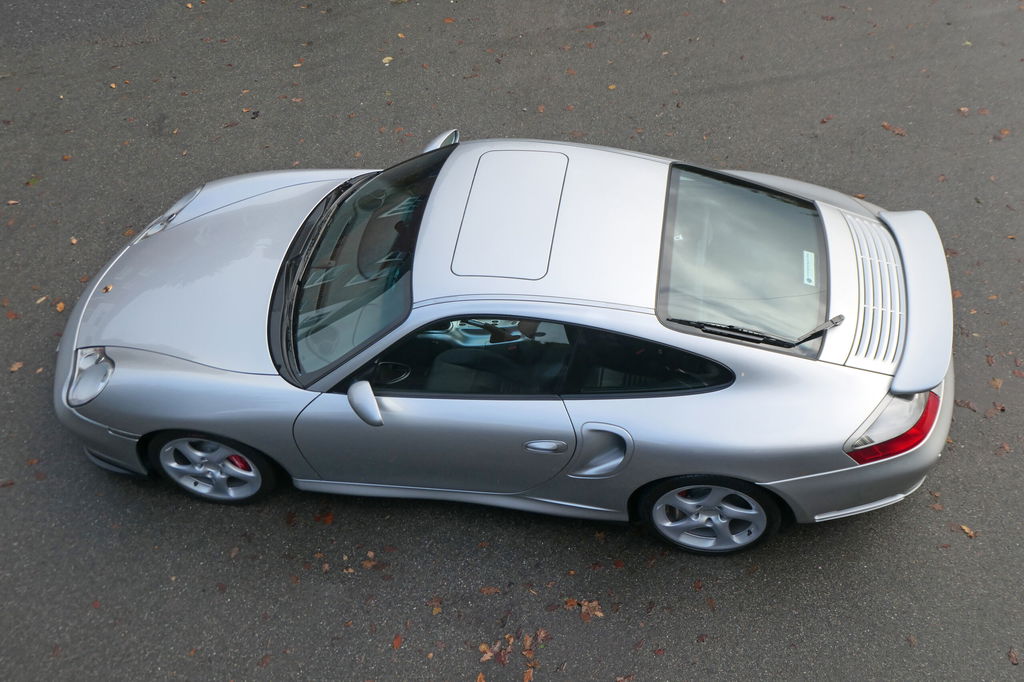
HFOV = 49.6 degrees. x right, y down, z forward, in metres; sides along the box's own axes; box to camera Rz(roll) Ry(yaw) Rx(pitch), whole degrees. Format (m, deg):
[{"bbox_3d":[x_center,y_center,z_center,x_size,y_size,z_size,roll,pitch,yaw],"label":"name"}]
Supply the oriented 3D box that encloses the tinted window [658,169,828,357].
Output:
[{"bbox_3d":[1.027,-0.382,4.857,0.750,0.090,1.090,15,49,-3],"label":"tinted window"}]

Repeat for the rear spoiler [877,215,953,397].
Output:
[{"bbox_3d":[1.771,-0.215,4.858,0.280,0.130,1.130,3,48,11],"label":"rear spoiler"}]

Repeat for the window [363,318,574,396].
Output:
[{"bbox_3d":[-0.205,0.070,4.653,0.886,0.352,0.080,0,13,10],"label":"window"}]

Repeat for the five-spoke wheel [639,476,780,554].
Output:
[{"bbox_3d":[0.881,0.672,4.919,0.635,0.635,0.280,3,49,10],"label":"five-spoke wheel"}]

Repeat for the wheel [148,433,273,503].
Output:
[{"bbox_3d":[-1.424,0.535,5.356,0.635,0.635,0.230,1,48,9],"label":"wheel"}]

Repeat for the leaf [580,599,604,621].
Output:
[{"bbox_3d":[0.358,1.197,4.928,0.110,0.025,0.105,3,49,10],"label":"leaf"}]

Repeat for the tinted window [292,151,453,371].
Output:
[{"bbox_3d":[-0.620,-0.473,5.165,0.700,0.190,1.400,-17,41,29],"label":"tinted window"}]

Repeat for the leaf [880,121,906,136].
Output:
[{"bbox_3d":[2.386,-1.322,6.912,0.085,0.030,0.175,-37,54,-23],"label":"leaf"}]

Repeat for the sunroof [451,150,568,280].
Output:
[{"bbox_3d":[-0.007,-0.579,4.877,0.420,0.050,0.810,3,49,10],"label":"sunroof"}]

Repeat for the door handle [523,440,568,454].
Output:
[{"bbox_3d":[0.136,0.457,4.713,0.200,0.050,0.040,3,42,11],"label":"door handle"}]

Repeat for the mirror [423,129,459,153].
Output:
[{"bbox_3d":[-0.377,-1.033,5.785,0.150,0.140,0.215,12,51,18],"label":"mirror"}]

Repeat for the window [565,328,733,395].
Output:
[{"bbox_3d":[0.548,0.057,4.559,0.711,0.318,0.080,-6,14,5],"label":"window"}]

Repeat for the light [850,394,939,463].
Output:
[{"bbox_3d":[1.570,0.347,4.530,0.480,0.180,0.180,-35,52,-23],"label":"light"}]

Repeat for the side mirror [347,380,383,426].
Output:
[{"bbox_3d":[-0.622,0.272,4.650,0.145,0.140,0.215,-11,48,-3],"label":"side mirror"}]

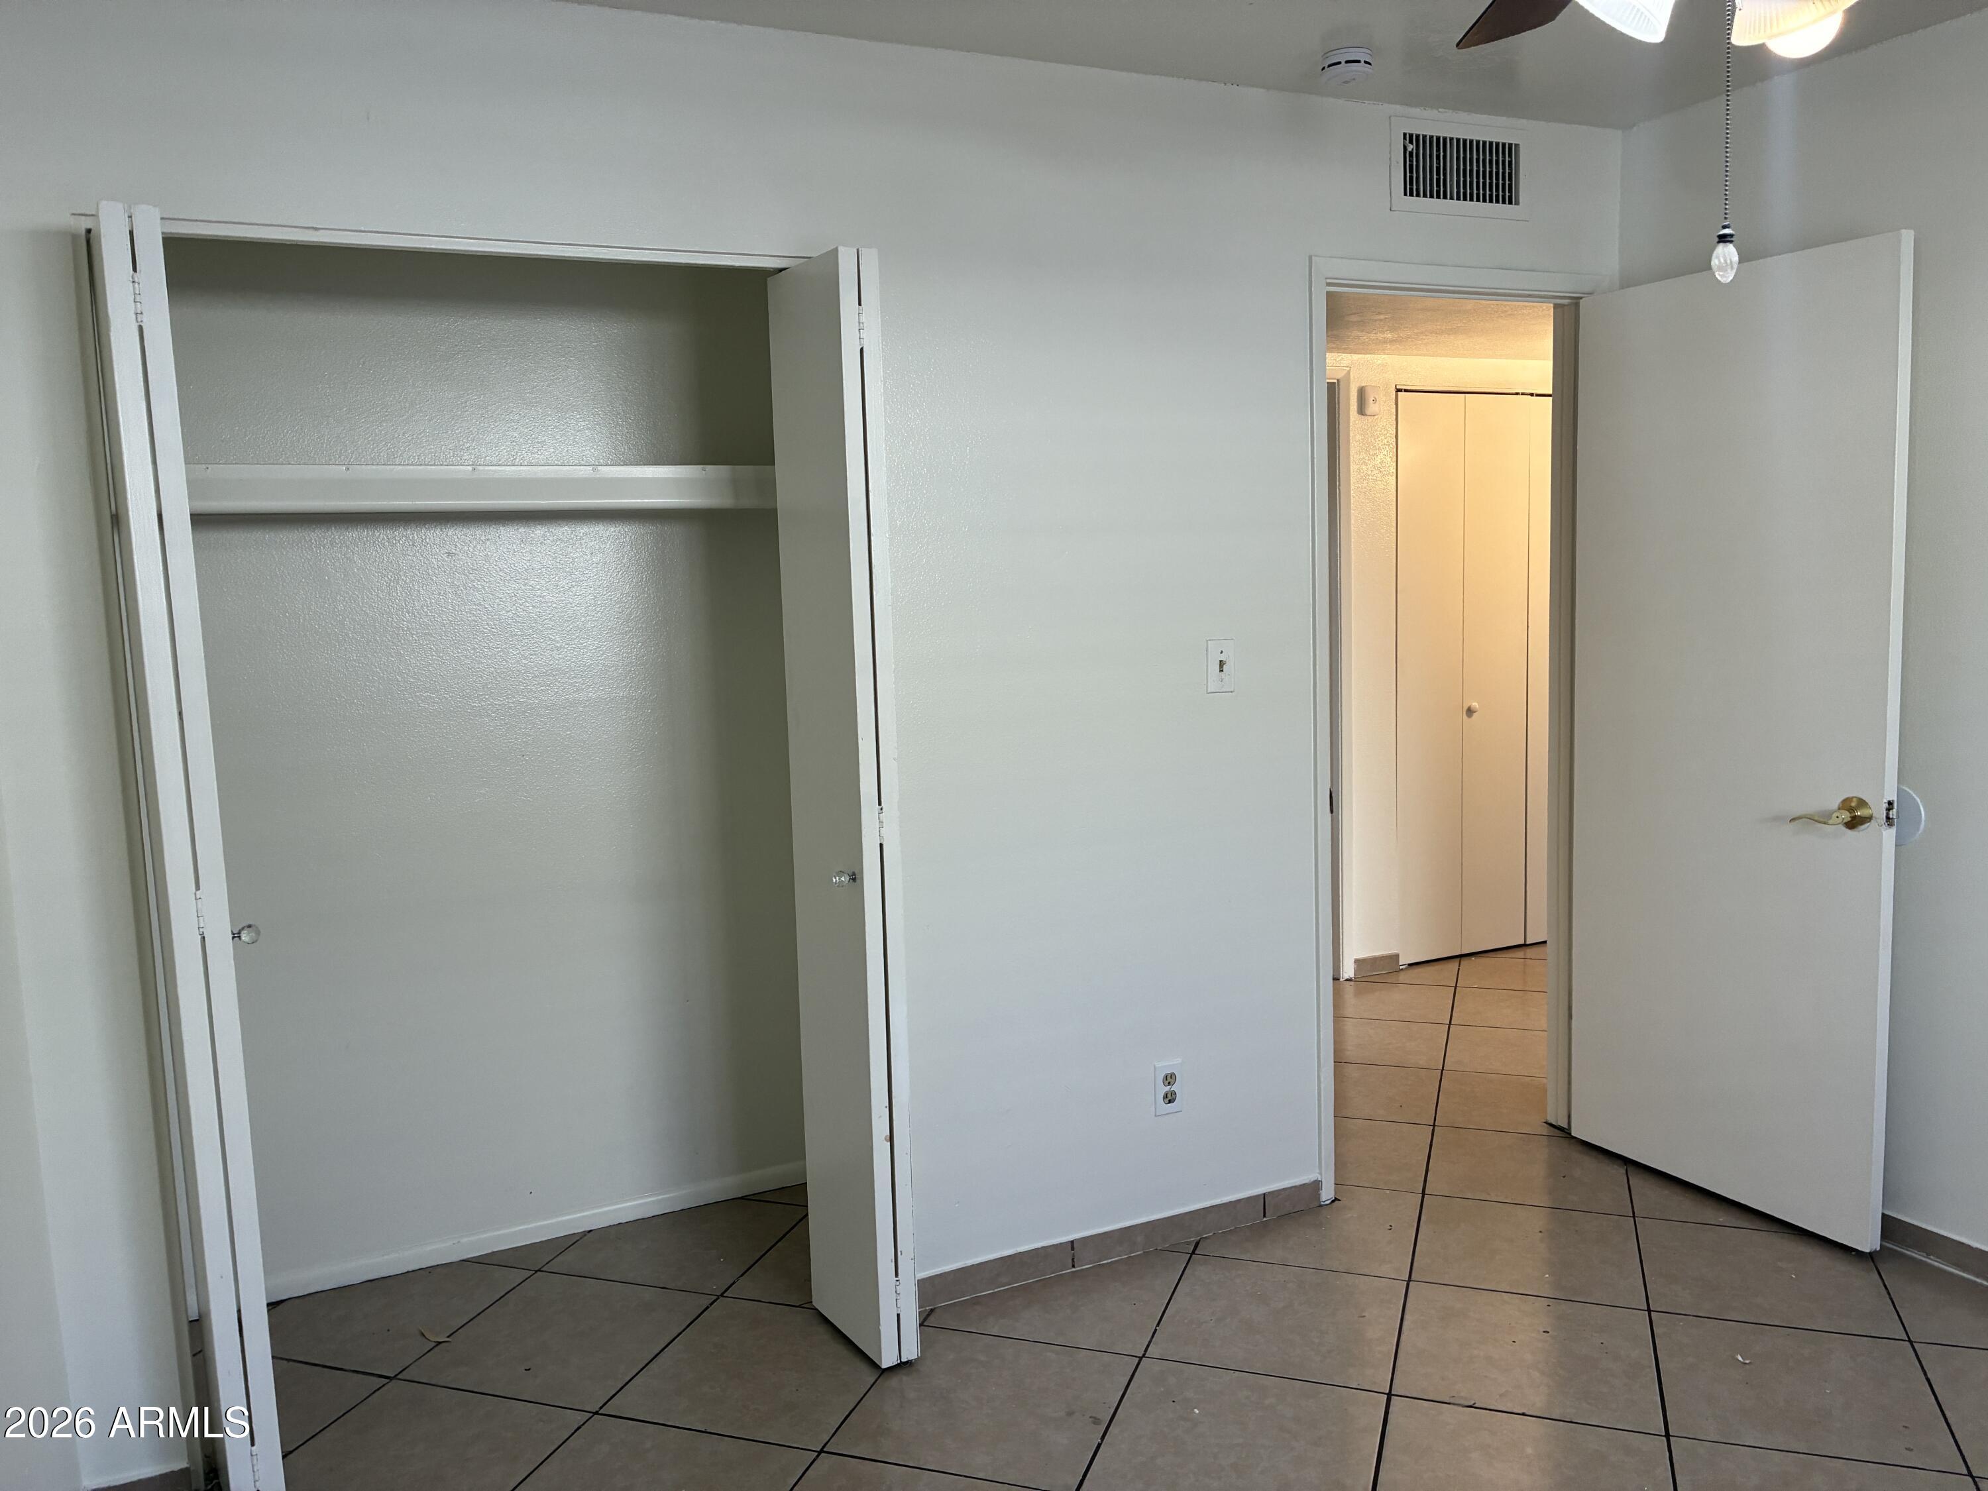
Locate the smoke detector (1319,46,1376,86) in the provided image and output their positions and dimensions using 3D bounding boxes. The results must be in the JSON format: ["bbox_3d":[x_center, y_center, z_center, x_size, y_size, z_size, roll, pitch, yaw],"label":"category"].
[{"bbox_3d":[0.700,-1.340,2.954,0.101,0.043,0.101,-2,6,0],"label":"smoke detector"}]

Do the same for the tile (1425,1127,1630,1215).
[{"bbox_3d":[1.278,1.018,3.589,0.440,0.010,0.440,0,7,20],"label":"tile"}]

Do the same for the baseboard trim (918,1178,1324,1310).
[{"bbox_3d":[0.267,1.063,3.198,1.051,0.067,0.012,-5,7,-26],"label":"baseboard trim"}]

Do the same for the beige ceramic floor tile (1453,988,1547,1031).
[{"bbox_3d":[1.722,0.863,4.838,0.440,0.010,0.440,0,7,20],"label":"beige ceramic floor tile"}]

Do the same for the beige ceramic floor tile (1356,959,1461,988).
[{"bbox_3d":[1.470,0.809,5.397,0.400,0.010,0.440,0,7,20],"label":"beige ceramic floor tile"}]

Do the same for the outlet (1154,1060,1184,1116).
[{"bbox_3d":[0.378,0.740,3.223,0.071,0.115,0.008,-5,7,-26],"label":"outlet"}]

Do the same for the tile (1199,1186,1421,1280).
[{"bbox_3d":[0.712,1.073,3.331,0.441,0.010,0.441,0,6,20],"label":"tile"}]

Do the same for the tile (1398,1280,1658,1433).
[{"bbox_3d":[0.981,1.121,2.756,0.440,0.010,0.440,0,7,20],"label":"tile"}]

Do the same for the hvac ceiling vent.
[{"bbox_3d":[1.042,-1.285,3.340,0.401,0.200,0.020,-5,7,-25],"label":"hvac ceiling vent"}]

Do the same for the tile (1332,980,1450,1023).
[{"bbox_3d":[1.303,0.861,4.987,0.440,0.010,0.440,0,7,20],"label":"tile"}]

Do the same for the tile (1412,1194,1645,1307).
[{"bbox_3d":[1.132,1.075,3.181,0.441,0.010,0.441,0,6,20],"label":"tile"}]

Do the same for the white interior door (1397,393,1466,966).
[{"bbox_3d":[1.555,-0.223,5.344,0.296,2.019,0.035,-5,7,-25],"label":"white interior door"}]

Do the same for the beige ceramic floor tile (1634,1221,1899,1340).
[{"bbox_3d":[1.552,1.076,3.031,0.441,0.010,0.441,0,6,20],"label":"beige ceramic floor tile"}]

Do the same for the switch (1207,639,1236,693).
[{"bbox_3d":[0.482,-0.168,3.170,0.069,0.113,0.015,-5,7,-25],"label":"switch"}]

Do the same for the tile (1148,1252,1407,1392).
[{"bbox_3d":[0.563,1.123,2.913,0.441,0.010,0.441,0,6,20],"label":"tile"}]

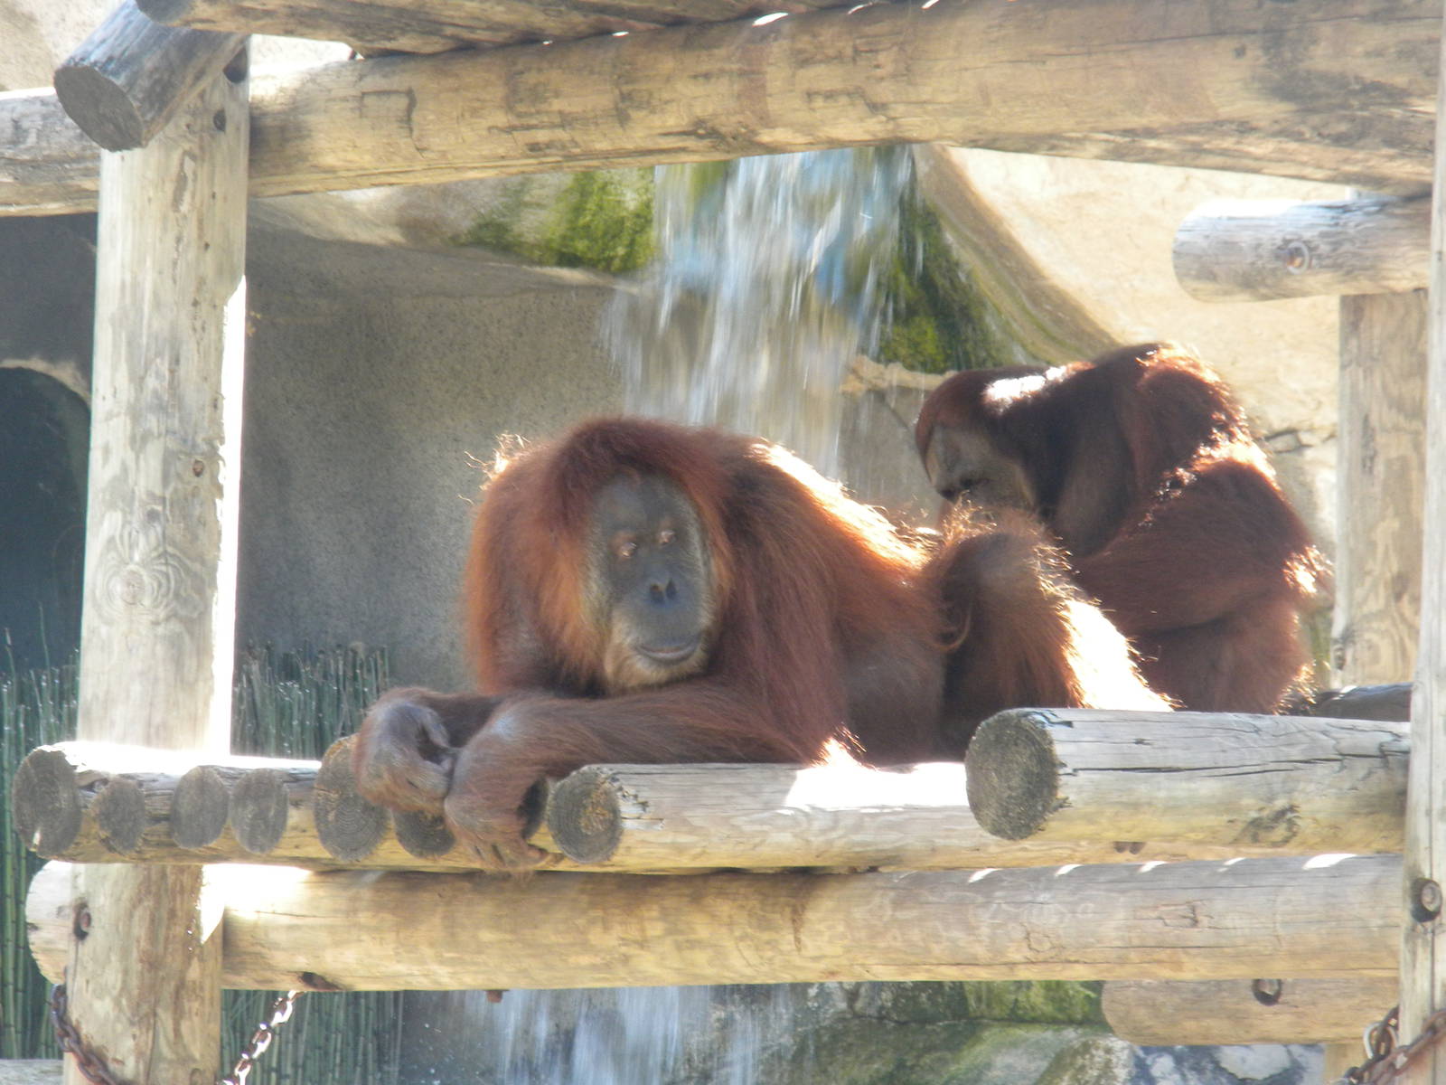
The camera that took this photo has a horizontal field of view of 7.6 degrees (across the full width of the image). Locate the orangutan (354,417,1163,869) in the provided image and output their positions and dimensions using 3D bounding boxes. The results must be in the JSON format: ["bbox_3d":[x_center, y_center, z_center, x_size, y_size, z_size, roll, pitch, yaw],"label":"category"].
[{"bbox_3d":[0.039,0.113,12.000,0.480,0.480,0.800,-1,-4,38],"label":"orangutan"}]

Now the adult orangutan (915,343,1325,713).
[{"bbox_3d":[0.451,0.007,12.550,0.480,0.470,0.420,3,-3,-24],"label":"adult orangutan"}]

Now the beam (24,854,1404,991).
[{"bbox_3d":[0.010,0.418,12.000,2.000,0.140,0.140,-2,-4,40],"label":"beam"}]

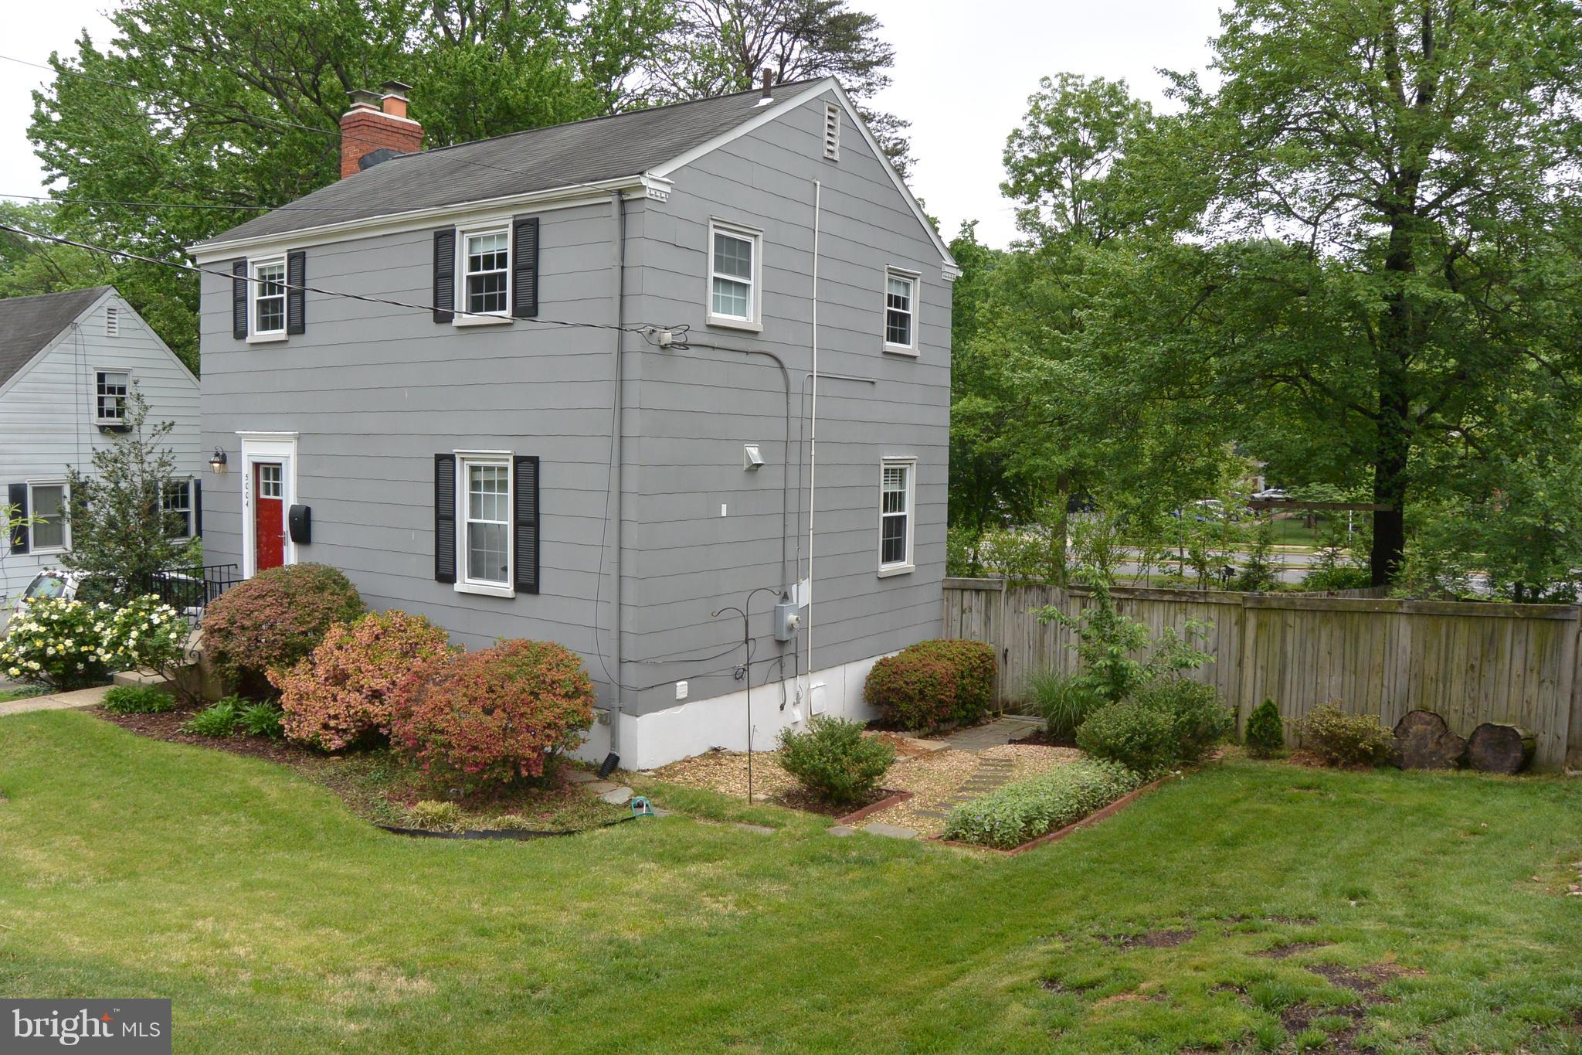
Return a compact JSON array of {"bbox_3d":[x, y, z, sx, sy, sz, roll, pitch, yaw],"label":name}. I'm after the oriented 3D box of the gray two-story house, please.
[{"bbox_3d":[-2.957,-1.866,16.933,8.450,8.200,7.100,3,4,35],"label":"gray two-story house"}]

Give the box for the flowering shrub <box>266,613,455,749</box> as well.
[{"bbox_3d":[-4.747,1.645,13.113,2.050,1.550,1.800,3,4,35],"label":"flowering shrub"}]

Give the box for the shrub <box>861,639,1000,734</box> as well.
[{"bbox_3d":[1.812,2.021,15.632,1.206,1.105,2.010,3,4,35],"label":"shrub"}]

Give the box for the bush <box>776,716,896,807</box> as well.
[{"bbox_3d":[0.447,2.278,11.717,1.170,0.860,1.120,1,4,0],"label":"bush"}]

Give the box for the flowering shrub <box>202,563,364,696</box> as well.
[{"bbox_3d":[-6.019,1.264,14.142,1.759,1.608,1.658,3,4,35],"label":"flowering shrub"}]

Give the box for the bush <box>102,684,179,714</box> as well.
[{"bbox_3d":[-7.428,1.964,13.550,0.824,0.342,0.724,3,4,35],"label":"bush"}]

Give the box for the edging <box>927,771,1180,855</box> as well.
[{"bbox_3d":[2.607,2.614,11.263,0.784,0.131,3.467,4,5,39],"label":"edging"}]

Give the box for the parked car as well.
[{"bbox_3d":[-11.487,1.549,21.893,1.800,1.680,4.500,3,4,35],"label":"parked car"}]

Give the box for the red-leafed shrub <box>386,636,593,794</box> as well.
[{"bbox_3d":[-2.905,1.771,11.565,1.859,1.306,1.759,1,4,0],"label":"red-leafed shrub"}]

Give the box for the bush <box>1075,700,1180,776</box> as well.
[{"bbox_3d":[3.788,2.347,13.384,1.150,0.860,1.100,3,4,35],"label":"bush"}]

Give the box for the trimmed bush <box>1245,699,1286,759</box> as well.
[{"bbox_3d":[5.701,2.424,14.306,0.480,0.730,0.480,3,4,35],"label":"trimmed bush"}]

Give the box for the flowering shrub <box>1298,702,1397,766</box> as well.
[{"bbox_3d":[6.383,2.368,13.727,1.055,0.703,0.854,3,4,35],"label":"flowering shrub"}]

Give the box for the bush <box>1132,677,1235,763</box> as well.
[{"bbox_3d":[4.634,2.283,14.132,1.200,1.020,1.150,3,4,35],"label":"bush"}]

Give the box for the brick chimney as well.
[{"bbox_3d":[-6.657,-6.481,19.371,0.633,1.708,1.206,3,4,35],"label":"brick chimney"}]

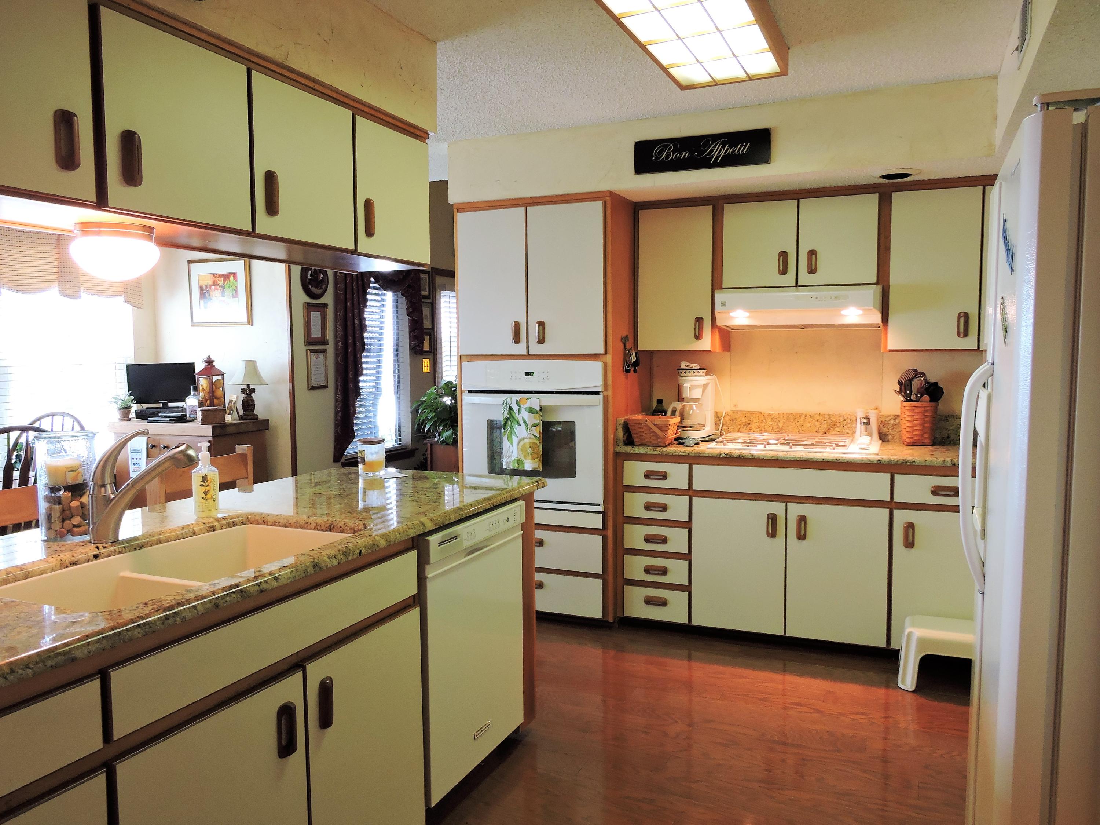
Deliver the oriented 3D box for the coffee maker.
[{"bbox_3d":[0.738,-0.046,3.953,0.175,0.335,0.215,3,5,36],"label":"coffee maker"}]

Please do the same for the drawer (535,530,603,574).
[{"bbox_3d":[-0.023,0.675,4.086,0.760,0.192,0.450,1,5,20],"label":"drawer"}]

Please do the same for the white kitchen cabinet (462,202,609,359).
[{"bbox_3d":[-0.018,-0.654,3.942,0.757,0.709,0.500,1,4,21],"label":"white kitchen cabinet"}]

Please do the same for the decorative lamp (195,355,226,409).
[{"bbox_3d":[-2.423,-0.181,5.450,0.165,0.450,0.165,1,5,20],"label":"decorative lamp"}]

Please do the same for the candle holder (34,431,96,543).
[{"bbox_3d":[-1.209,0.179,1.896,0.130,0.251,0.130,1,4,21],"label":"candle holder"}]

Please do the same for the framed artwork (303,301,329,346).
[{"bbox_3d":[-1.598,-0.603,5.228,0.030,0.284,0.238,1,4,22],"label":"framed artwork"}]

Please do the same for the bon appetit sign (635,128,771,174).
[{"bbox_3d":[0.687,-1.176,3.458,0.610,0.151,0.025,1,5,20],"label":"bon appetit sign"}]

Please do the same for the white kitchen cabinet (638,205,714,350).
[{"bbox_3d":[0.689,-0.682,4.005,0.375,0.709,0.320,1,5,20],"label":"white kitchen cabinet"}]

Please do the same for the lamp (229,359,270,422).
[{"bbox_3d":[-2.204,-0.160,5.570,0.293,0.440,0.285,1,5,20],"label":"lamp"}]

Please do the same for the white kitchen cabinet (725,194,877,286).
[{"bbox_3d":[1.230,-0.810,3.756,0.703,0.409,0.330,1,4,21],"label":"white kitchen cabinet"}]

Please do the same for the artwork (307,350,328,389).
[{"bbox_3d":[-1.598,-0.296,5.249,0.030,0.269,0.202,1,4,22],"label":"artwork"}]

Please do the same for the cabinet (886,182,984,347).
[{"bbox_3d":[1.779,-0.647,3.561,0.374,0.703,0.330,1,4,21],"label":"cabinet"}]

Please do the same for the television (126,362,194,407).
[{"bbox_3d":[-2.808,-0.198,5.500,0.500,0.335,0.140,0,4,0],"label":"television"}]

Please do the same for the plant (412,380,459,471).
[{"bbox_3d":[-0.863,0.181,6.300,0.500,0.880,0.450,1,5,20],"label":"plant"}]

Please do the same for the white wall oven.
[{"bbox_3d":[-0.003,0.092,4.065,0.755,0.729,0.550,1,5,20],"label":"white wall oven"}]

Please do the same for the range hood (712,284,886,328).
[{"bbox_3d":[1.201,-0.507,3.697,0.745,0.168,0.460,1,4,21],"label":"range hood"}]

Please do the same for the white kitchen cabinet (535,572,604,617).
[{"bbox_3d":[-0.014,0.873,4.049,0.757,0.205,0.500,1,4,21],"label":"white kitchen cabinet"}]

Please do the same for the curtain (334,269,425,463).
[{"bbox_3d":[-1.473,-0.493,6.550,0.130,1.690,1.170,2,5,23],"label":"curtain"}]

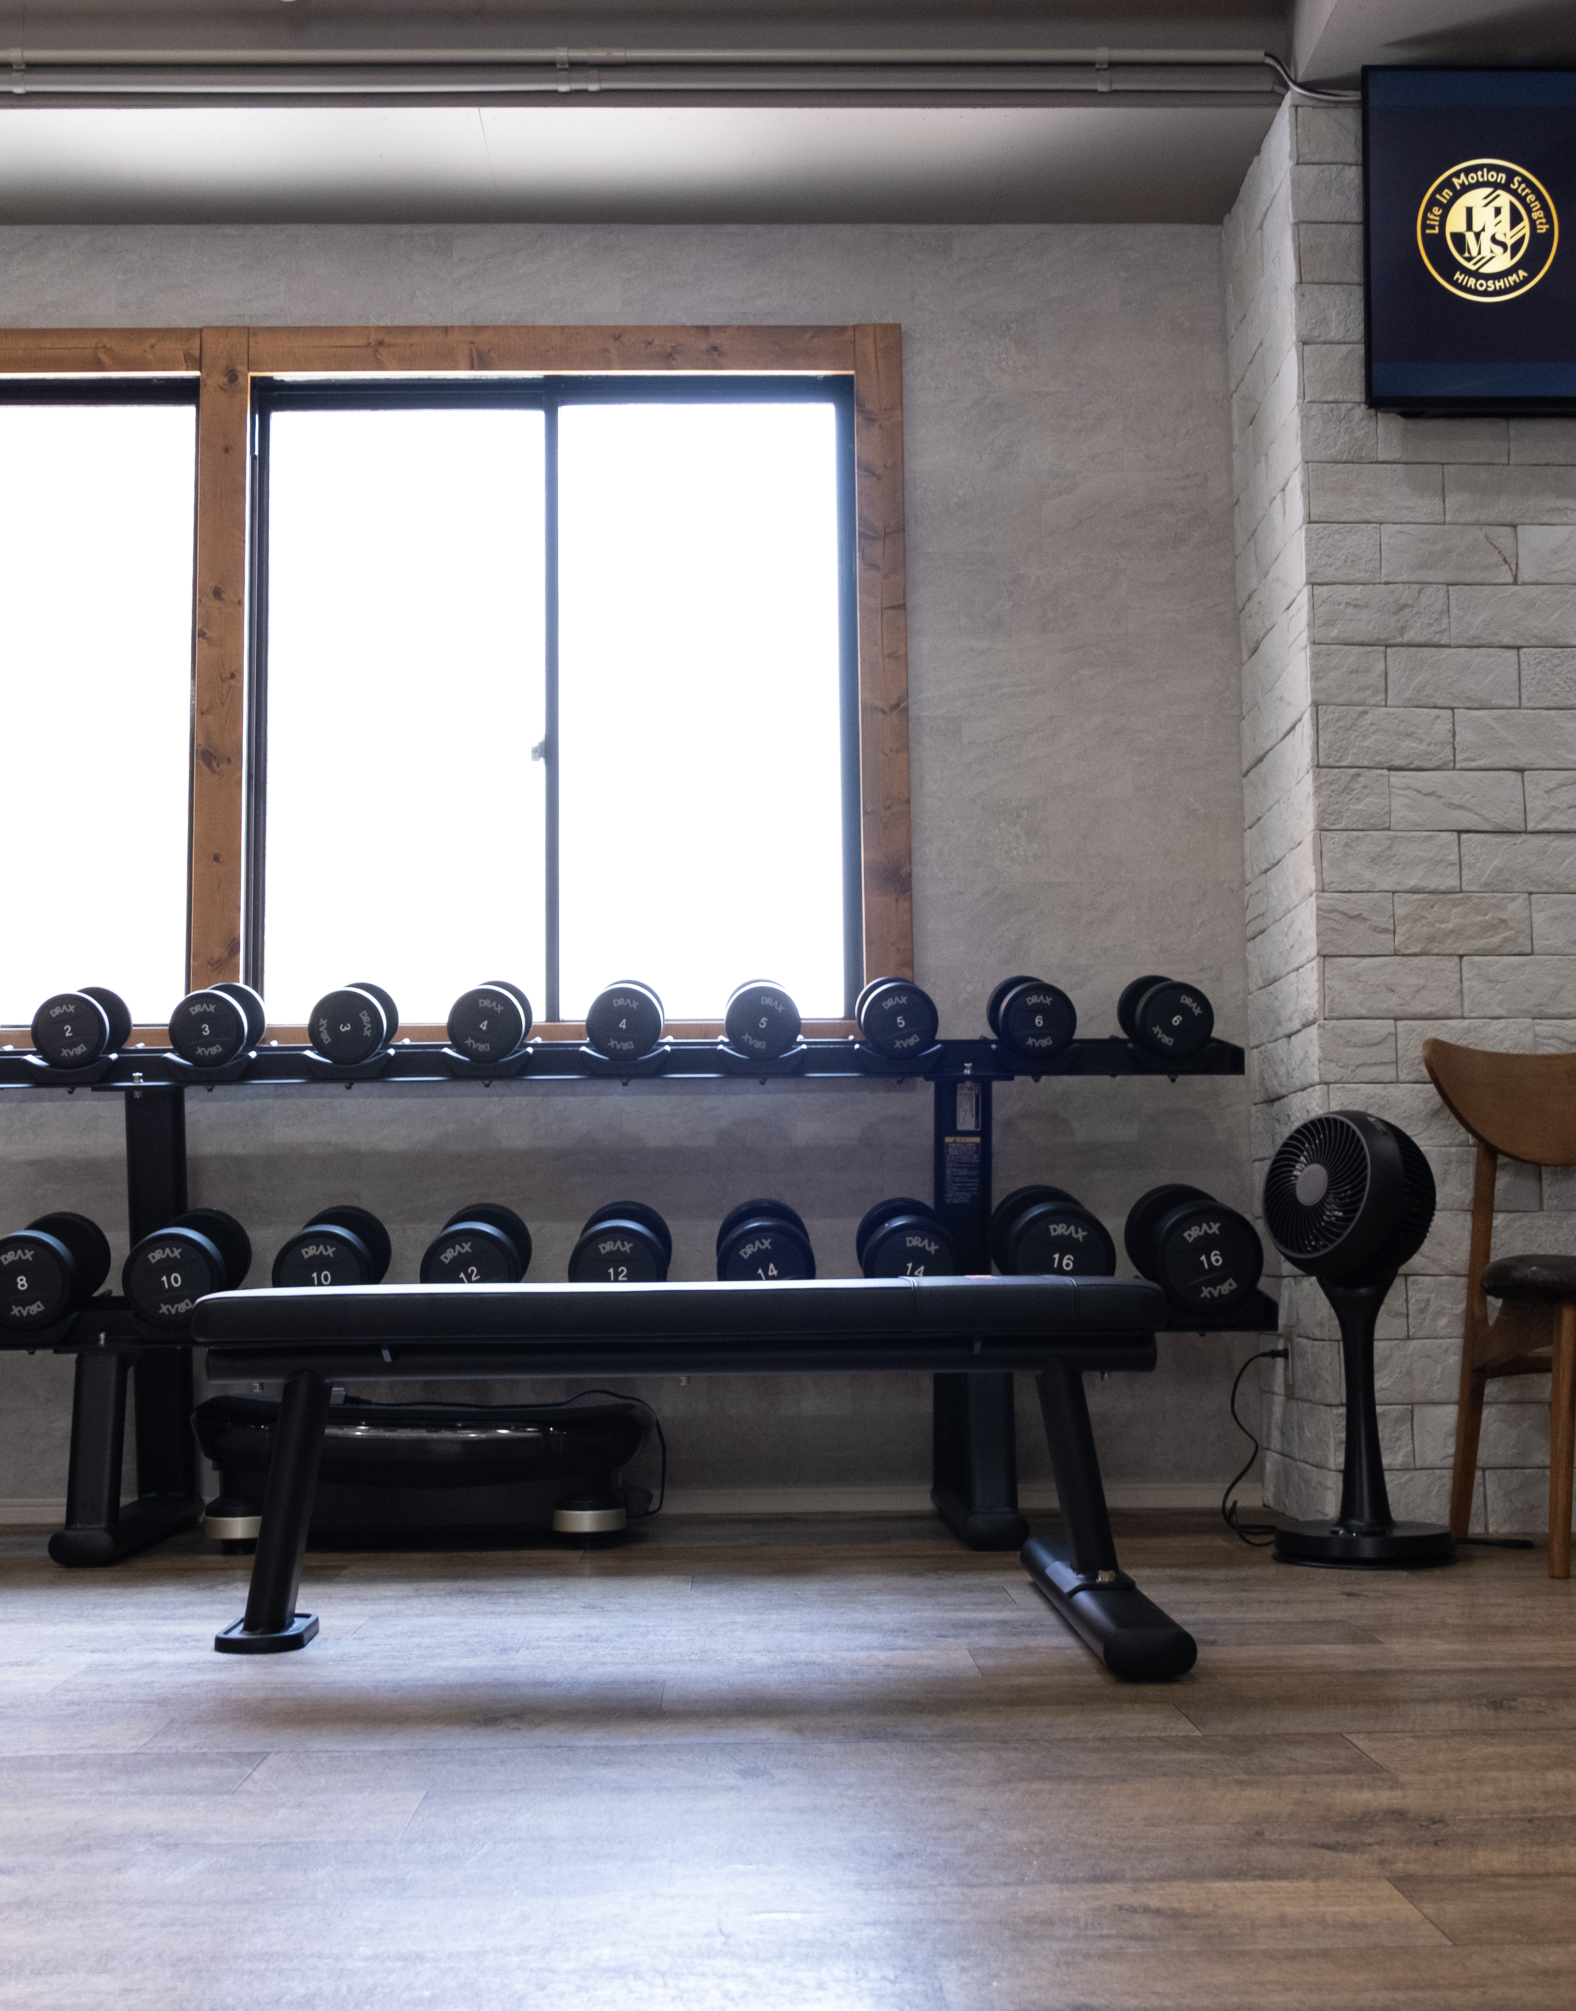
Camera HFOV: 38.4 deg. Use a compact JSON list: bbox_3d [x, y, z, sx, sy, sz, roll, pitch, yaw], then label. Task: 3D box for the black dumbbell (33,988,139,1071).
[{"bbox_3d":[-1.198,0.037,3.850,0.130,0.130,0.147,0,4,-1],"label":"black dumbbell"}]

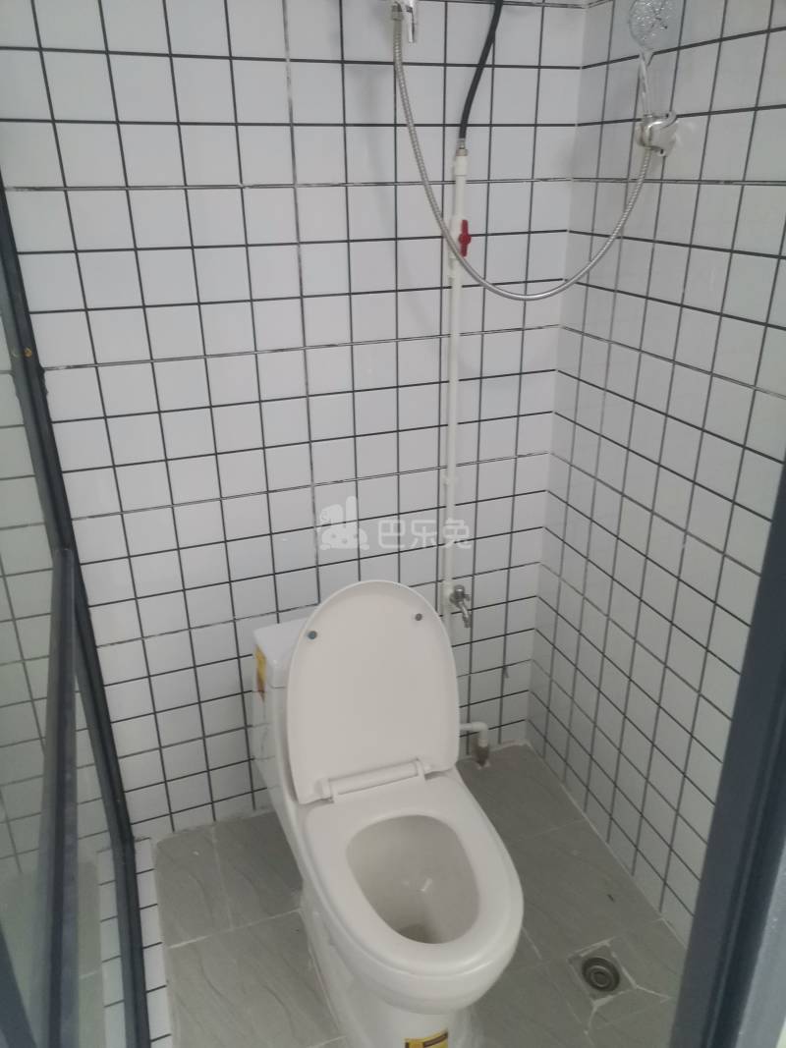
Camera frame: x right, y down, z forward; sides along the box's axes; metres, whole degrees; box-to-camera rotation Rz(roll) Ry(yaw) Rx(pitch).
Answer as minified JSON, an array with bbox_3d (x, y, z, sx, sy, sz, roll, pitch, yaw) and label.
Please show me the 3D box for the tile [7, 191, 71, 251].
[{"bbox_3d":[-0.608,-0.520,1.353,0.097,0.097,0.010,-9,26,-18],"label":"tile"}]

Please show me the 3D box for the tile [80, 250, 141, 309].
[{"bbox_3d":[-0.508,-0.441,1.421,0.096,0.096,0.010,-9,26,-18],"label":"tile"}]

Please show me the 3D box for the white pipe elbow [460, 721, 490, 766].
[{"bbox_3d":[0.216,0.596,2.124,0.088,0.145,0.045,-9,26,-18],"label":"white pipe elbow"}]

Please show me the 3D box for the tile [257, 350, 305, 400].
[{"bbox_3d":[-0.225,-0.305,1.598,0.098,0.098,0.010,-9,26,-18],"label":"tile"}]

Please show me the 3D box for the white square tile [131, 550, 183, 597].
[{"bbox_3d":[-0.501,0.106,1.670,0.096,0.096,0.010,-9,26,-18],"label":"white square tile"}]

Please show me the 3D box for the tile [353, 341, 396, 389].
[{"bbox_3d":[-0.037,-0.335,1.661,0.096,0.096,0.010,-9,26,-18],"label":"tile"}]

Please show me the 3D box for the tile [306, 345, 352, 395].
[{"bbox_3d":[-0.133,-0.322,1.637,0.097,0.097,0.010,-9,26,-18],"label":"tile"}]

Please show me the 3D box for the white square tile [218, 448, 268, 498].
[{"bbox_3d":[-0.318,-0.108,1.658,0.097,0.097,0.010,-9,26,-18],"label":"white square tile"}]

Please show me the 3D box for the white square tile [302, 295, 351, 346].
[{"bbox_3d":[-0.132,-0.410,1.587,0.097,0.097,0.010,-9,26,-18],"label":"white square tile"}]

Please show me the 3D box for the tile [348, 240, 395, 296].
[{"bbox_3d":[-0.040,-0.518,1.577,0.098,0.098,0.010,-9,26,-18],"label":"tile"}]

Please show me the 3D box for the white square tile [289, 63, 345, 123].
[{"bbox_3d":[-0.138,-0.780,1.427,0.097,0.097,0.010,-9,26,-18],"label":"white square tile"}]

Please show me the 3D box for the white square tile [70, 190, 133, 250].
[{"bbox_3d":[-0.509,-0.530,1.378,0.096,0.096,0.010,-9,26,-18],"label":"white square tile"}]

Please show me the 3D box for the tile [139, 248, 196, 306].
[{"bbox_3d":[-0.415,-0.456,1.452,0.096,0.096,0.010,-9,26,-18],"label":"tile"}]

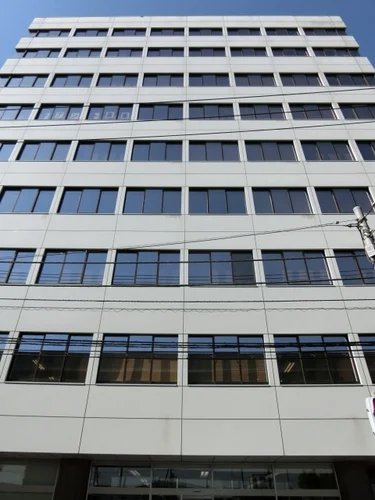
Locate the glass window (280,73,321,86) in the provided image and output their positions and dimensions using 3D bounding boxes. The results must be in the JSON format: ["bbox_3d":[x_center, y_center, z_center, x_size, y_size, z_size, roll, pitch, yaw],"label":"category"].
[{"bbox_3d":[7.148,-10.632,22.786,2.546,1.707,0.200,0,-38,0],"label":"glass window"}]

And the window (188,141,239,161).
[{"bbox_3d":[1.435,-5.186,19.099,2.639,1.772,0.150,0,-38,0],"label":"window"}]

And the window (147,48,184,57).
[{"bbox_3d":[-1.528,-14.132,26.020,2.633,1.673,0.150,0,-38,0],"label":"window"}]

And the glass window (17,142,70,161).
[{"bbox_3d":[-7.501,-5.202,19.165,2.730,1.772,0.150,0,-38,0],"label":"glass window"}]

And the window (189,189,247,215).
[{"bbox_3d":[1.283,-2.102,15.814,2.440,1.650,0.150,0,-38,0],"label":"window"}]

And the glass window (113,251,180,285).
[{"bbox_3d":[-1.534,0.702,13.672,2.440,1.650,0.150,0,-38,0],"label":"glass window"}]

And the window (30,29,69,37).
[{"bbox_3d":[-10.273,-16.368,27.344,2.892,1.480,0.200,0,-38,0],"label":"window"}]

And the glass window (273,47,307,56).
[{"bbox_3d":[6.951,-13.263,24.360,2.440,1.650,0.150,0,-38,0],"label":"glass window"}]

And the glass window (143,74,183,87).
[{"bbox_3d":[-1.492,-10.636,22.843,2.546,1.707,0.200,0,-38,0],"label":"glass window"}]

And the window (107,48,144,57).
[{"bbox_3d":[-4.249,-13.286,24.418,2.440,1.650,0.150,0,-38,0],"label":"window"}]

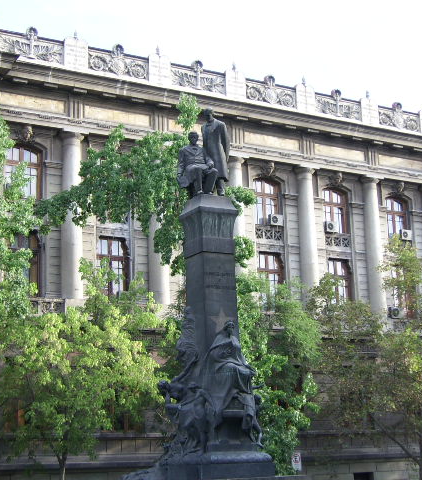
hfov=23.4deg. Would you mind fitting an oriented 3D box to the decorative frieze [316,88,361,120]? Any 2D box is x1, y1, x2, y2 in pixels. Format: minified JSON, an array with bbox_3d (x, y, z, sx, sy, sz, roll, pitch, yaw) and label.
[{"bbox_3d":[7.269,-7.803,58.116,3.301,1.651,0.256,6,-14,-31],"label":"decorative frieze"}]

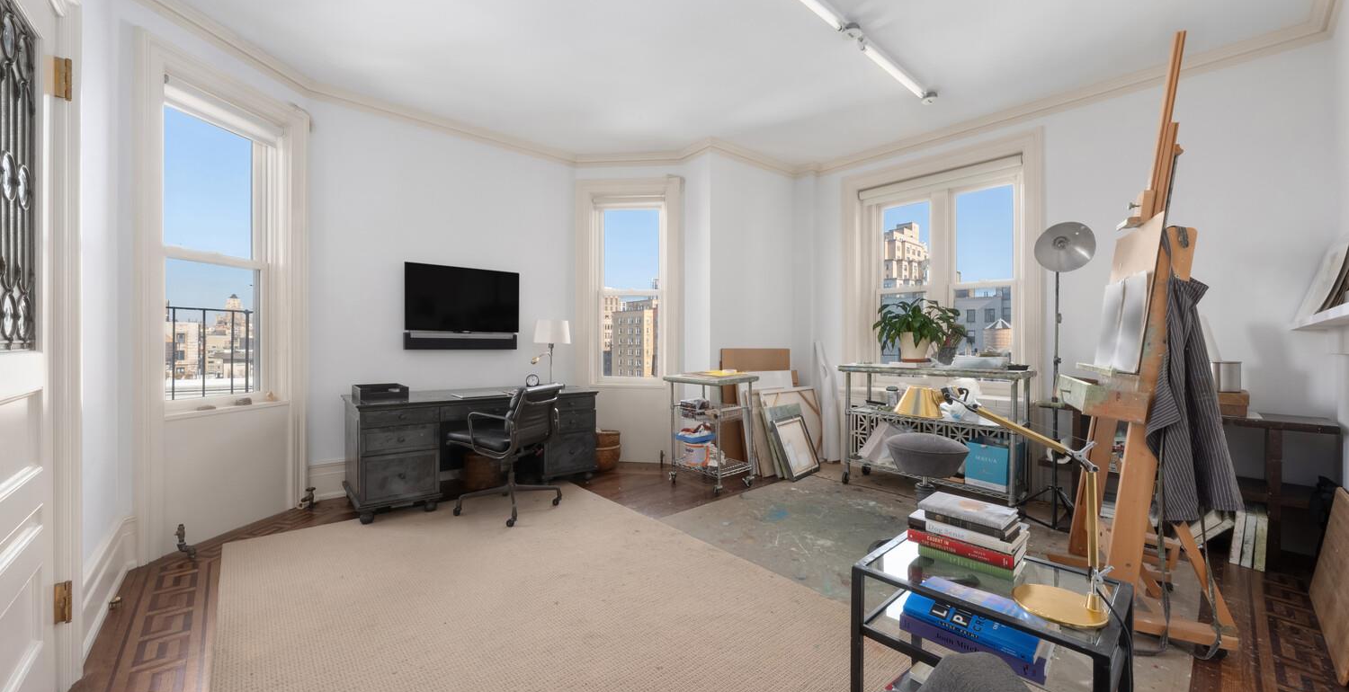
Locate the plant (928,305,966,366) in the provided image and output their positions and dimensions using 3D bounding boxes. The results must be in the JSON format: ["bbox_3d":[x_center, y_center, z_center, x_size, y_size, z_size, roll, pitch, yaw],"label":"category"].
[{"bbox_3d":[2.150,-0.070,3.860,0.300,0.490,0.300,0,0,-42],"label":"plant"}]

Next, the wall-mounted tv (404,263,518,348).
[{"bbox_3d":[-1.835,-0.319,4.250,0.940,0.700,0.110,0,0,-40],"label":"wall-mounted tv"}]

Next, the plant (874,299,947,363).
[{"bbox_3d":[1.885,-0.120,3.880,0.500,0.510,0.520,0,0,-42],"label":"plant"}]

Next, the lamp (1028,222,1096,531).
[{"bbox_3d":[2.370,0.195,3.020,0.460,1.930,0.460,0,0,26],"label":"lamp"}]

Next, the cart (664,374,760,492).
[{"bbox_3d":[0.311,0.715,4.090,0.470,0.890,0.610,0,0,-43],"label":"cart"}]

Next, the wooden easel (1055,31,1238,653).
[{"bbox_3d":[1.990,-0.085,2.155,0.520,2.490,0.600,0,0,24],"label":"wooden easel"}]

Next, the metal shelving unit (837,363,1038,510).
[{"bbox_3d":[1.995,0.670,3.795,0.465,0.980,1.230,0,0,-43],"label":"metal shelving unit"}]

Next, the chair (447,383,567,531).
[{"bbox_3d":[-1.165,0.715,3.420,0.600,0.890,0.600,0,0,18],"label":"chair"}]

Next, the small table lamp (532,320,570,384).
[{"bbox_3d":[-1.125,0.080,4.420,0.320,0.620,0.340,0,0,-40],"label":"small table lamp"}]

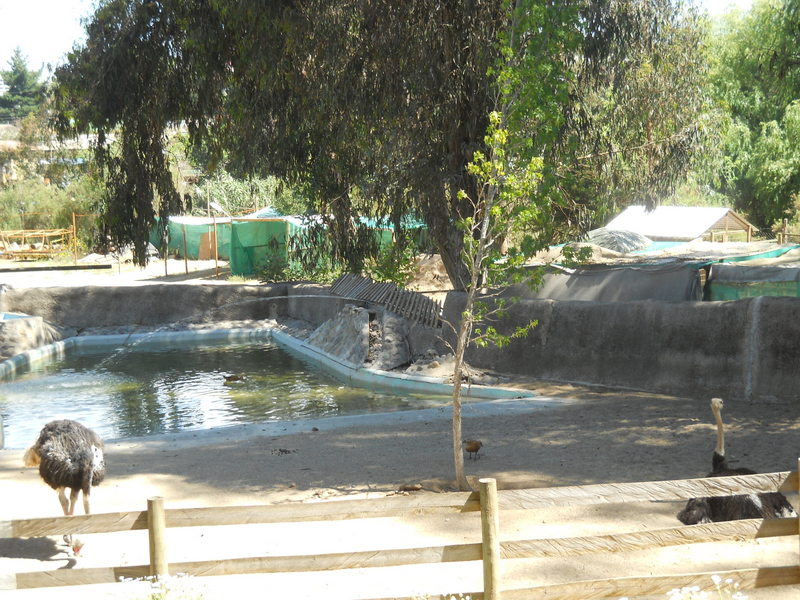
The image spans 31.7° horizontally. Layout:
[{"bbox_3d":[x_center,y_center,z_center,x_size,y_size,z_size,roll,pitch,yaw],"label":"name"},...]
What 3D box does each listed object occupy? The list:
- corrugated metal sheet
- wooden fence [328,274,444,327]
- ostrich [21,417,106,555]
[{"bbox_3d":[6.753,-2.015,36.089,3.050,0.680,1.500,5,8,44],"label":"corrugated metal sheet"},{"bbox_3d":[-0.197,-0.067,28.698,0.350,0.550,4.220,-5,12,-32],"label":"wooden fence"},{"bbox_3d":[-3.470,1.892,14.596,0.630,1.280,1.080,-6,8,-40],"label":"ostrich"}]

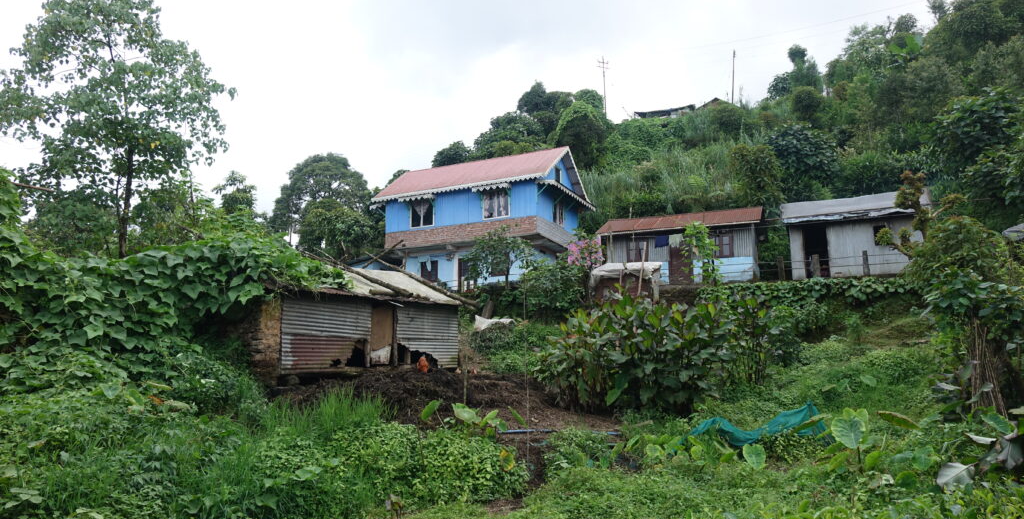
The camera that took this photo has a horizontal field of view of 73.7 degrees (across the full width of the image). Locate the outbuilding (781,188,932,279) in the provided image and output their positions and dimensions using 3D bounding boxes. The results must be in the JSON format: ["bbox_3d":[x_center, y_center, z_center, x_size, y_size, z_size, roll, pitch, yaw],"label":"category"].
[{"bbox_3d":[12.755,-0.740,25.416,4.950,3.150,3.650,-5,-10,20],"label":"outbuilding"}]

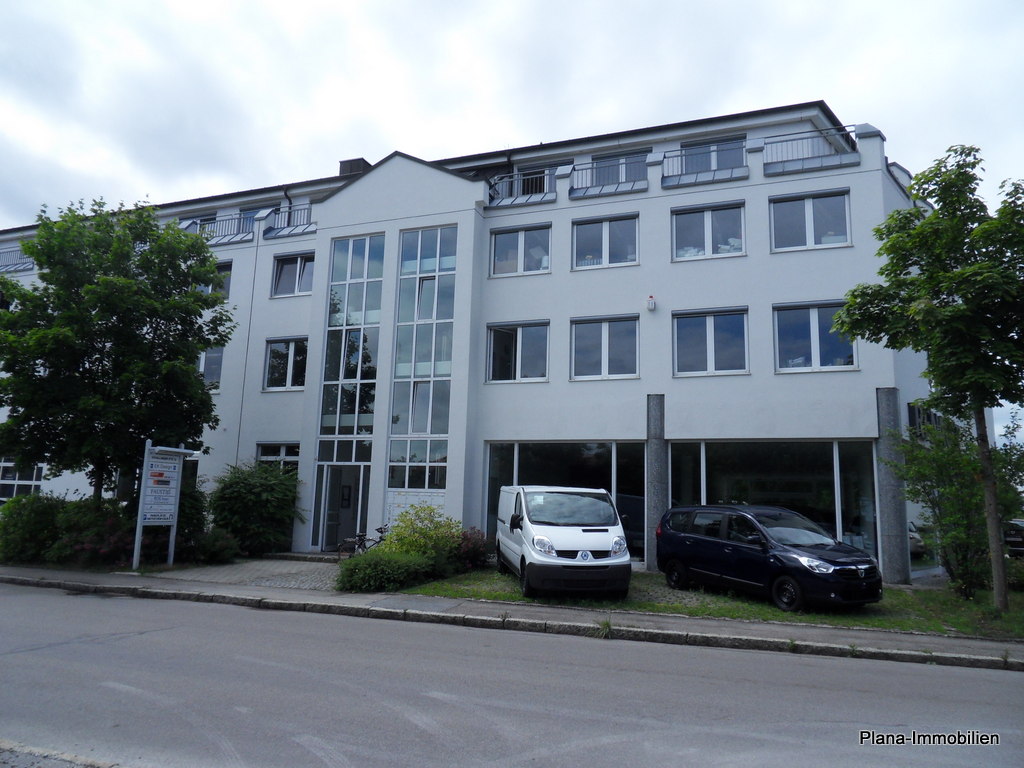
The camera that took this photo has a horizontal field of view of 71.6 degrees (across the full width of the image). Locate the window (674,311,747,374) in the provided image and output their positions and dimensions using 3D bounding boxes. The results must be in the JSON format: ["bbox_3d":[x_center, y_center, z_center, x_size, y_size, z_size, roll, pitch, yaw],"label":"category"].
[{"bbox_3d":[5.376,-1.111,19.201,2.000,1.879,0.160,-2,-11,20],"label":"window"}]

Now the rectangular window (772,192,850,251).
[{"bbox_3d":[7.237,-3.938,17.221,1.830,1.480,0.170,-2,-10,20],"label":"rectangular window"}]

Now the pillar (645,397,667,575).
[{"bbox_3d":[3.613,2.410,17.532,0.500,4.320,0.500,-2,-10,20],"label":"pillar"}]

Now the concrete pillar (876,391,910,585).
[{"bbox_3d":[9.239,2.456,17.316,0.540,4.723,0.540,-2,-11,20],"label":"concrete pillar"}]

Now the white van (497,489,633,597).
[{"bbox_3d":[0.905,3.067,14.409,1.950,1.960,4.780,2,-7,-8],"label":"white van"}]

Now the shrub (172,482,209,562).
[{"bbox_3d":[-8.233,3.522,18.404,1.200,1.921,1.200,6,-10,-23],"label":"shrub"}]

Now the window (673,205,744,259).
[{"bbox_3d":[5.464,-4.215,19.748,2.000,1.619,0.160,-2,-11,20],"label":"window"}]

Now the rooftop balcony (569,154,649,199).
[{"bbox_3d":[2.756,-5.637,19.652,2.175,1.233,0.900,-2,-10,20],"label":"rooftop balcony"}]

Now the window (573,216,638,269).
[{"bbox_3d":[2.495,-3.771,18.950,1.830,1.480,0.170,-2,-10,20],"label":"window"}]

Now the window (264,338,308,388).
[{"bbox_3d":[-6.817,-0.605,21.845,1.830,1.700,0.170,-2,-10,20],"label":"window"}]

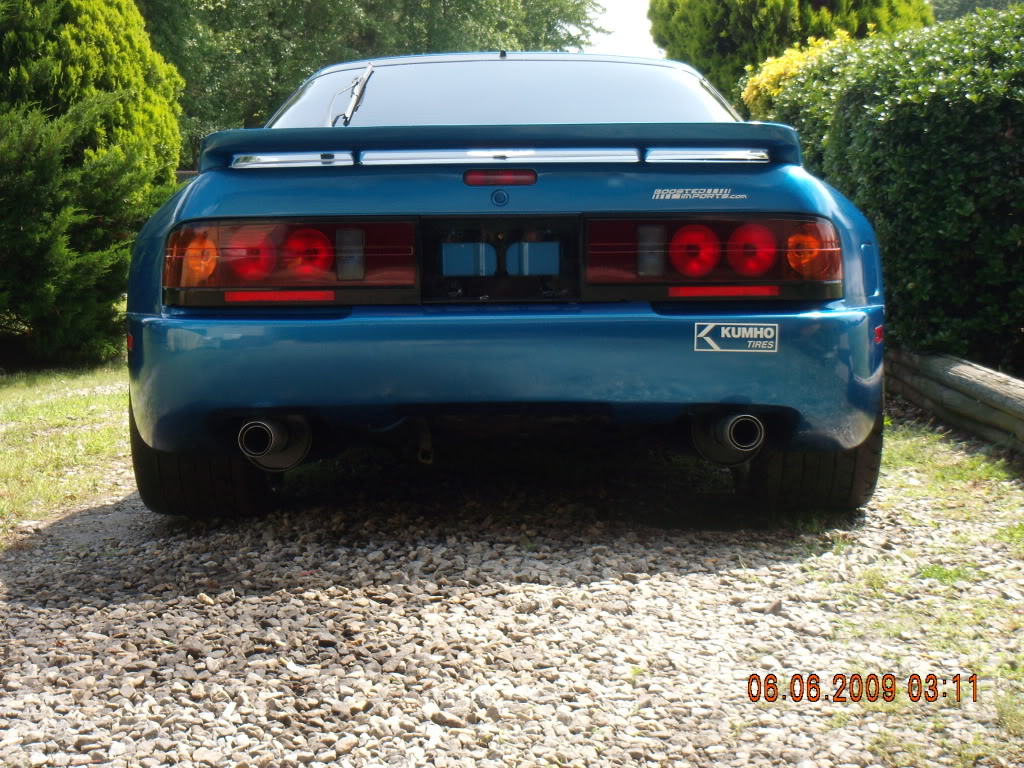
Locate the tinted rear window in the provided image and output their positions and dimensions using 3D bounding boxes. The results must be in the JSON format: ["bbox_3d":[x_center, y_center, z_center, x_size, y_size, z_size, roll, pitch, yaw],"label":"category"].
[{"bbox_3d":[-0.028,-0.712,4.616,1.190,0.120,0.970,0,25,0],"label":"tinted rear window"}]

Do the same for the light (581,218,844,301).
[{"bbox_3d":[0.446,-0.272,3.896,0.565,0.188,0.130,0,10,0],"label":"light"}]

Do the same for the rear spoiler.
[{"bbox_3d":[-0.026,-0.536,4.007,1.360,0.110,0.250,0,10,0],"label":"rear spoiler"}]

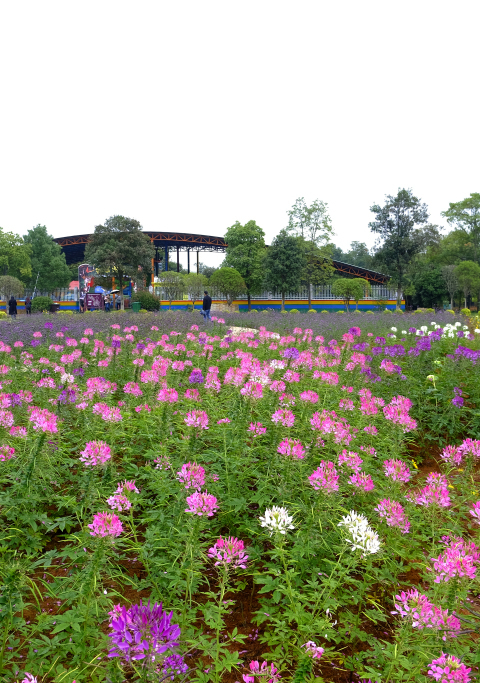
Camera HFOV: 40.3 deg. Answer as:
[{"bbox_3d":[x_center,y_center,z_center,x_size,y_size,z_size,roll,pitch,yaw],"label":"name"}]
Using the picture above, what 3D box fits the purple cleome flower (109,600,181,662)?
[{"bbox_3d":[-0.203,0.615,1.386,0.154,0.123,0.146,0,4,0],"label":"purple cleome flower"}]

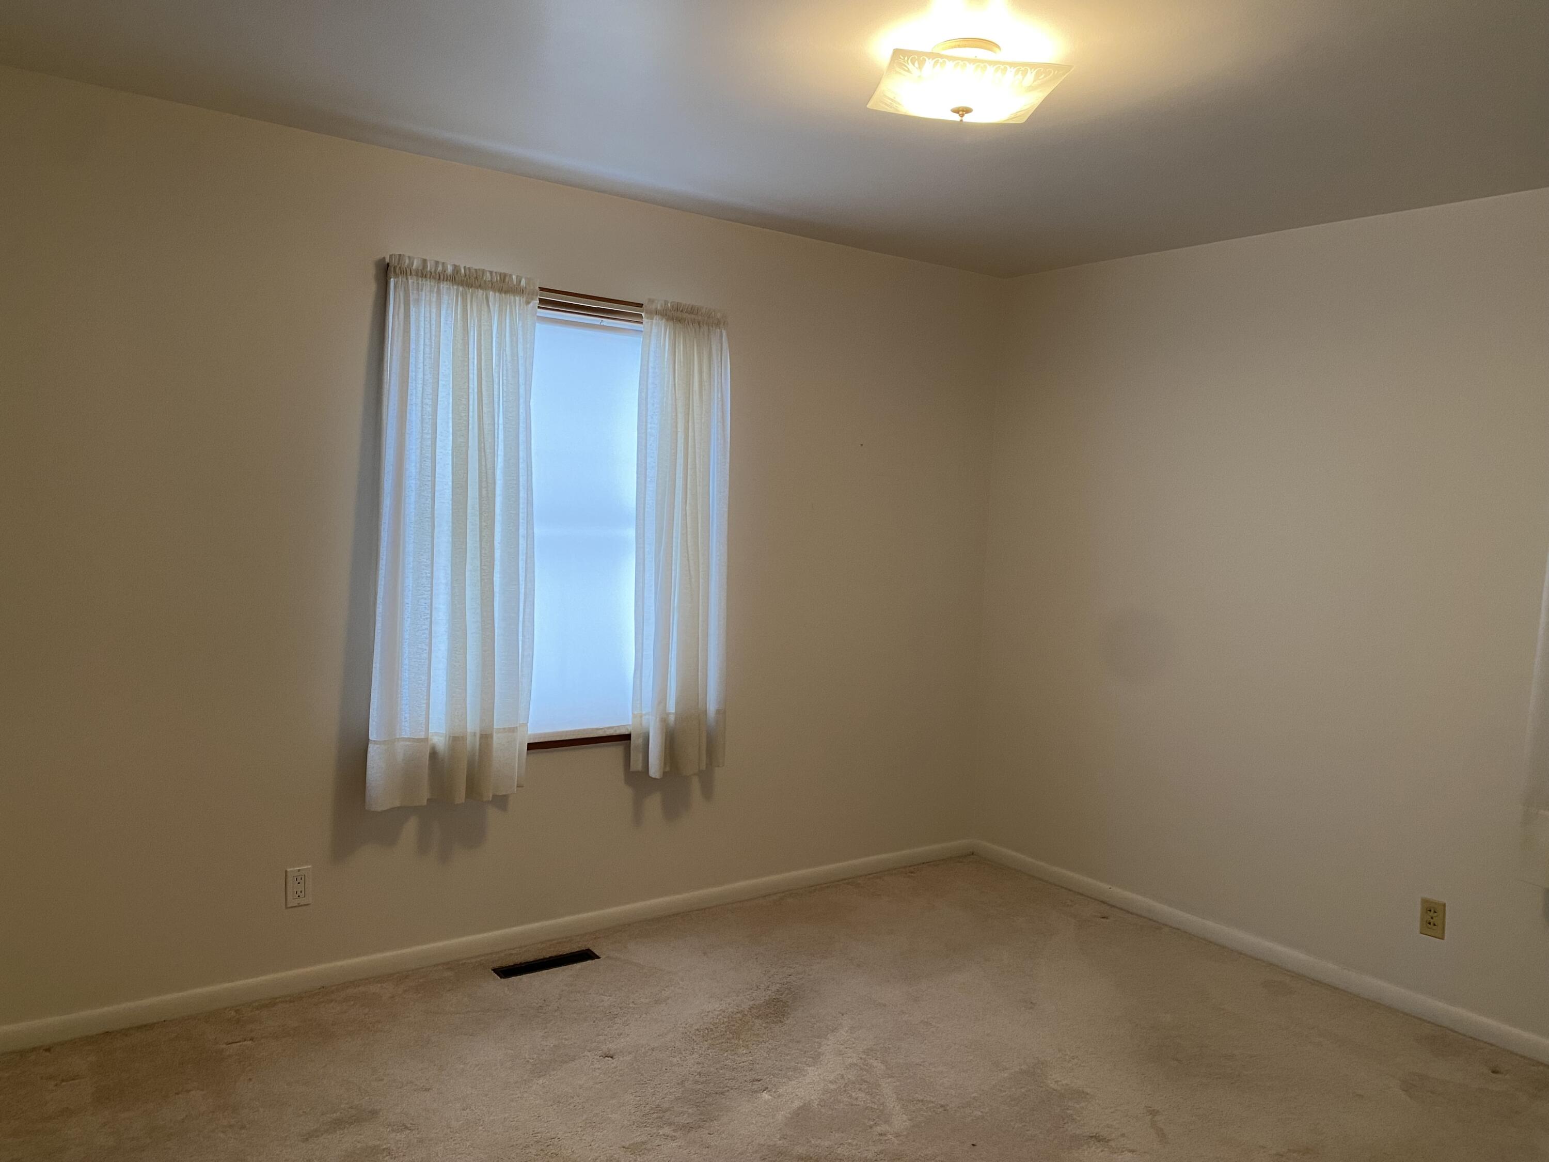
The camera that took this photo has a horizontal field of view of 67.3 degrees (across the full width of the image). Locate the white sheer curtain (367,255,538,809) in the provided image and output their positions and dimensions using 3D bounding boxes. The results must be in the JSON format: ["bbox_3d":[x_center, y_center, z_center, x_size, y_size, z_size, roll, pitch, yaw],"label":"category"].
[{"bbox_3d":[-0.959,-0.132,3.489,0.520,1.600,0.100,-1,5,-36],"label":"white sheer curtain"}]

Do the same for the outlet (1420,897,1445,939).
[{"bbox_3d":[1.990,1.020,3.515,0.012,0.115,0.071,-1,5,-36],"label":"outlet"}]

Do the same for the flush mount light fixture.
[{"bbox_3d":[0.400,-1.044,2.445,0.358,0.152,0.358,2,4,-6],"label":"flush mount light fixture"}]

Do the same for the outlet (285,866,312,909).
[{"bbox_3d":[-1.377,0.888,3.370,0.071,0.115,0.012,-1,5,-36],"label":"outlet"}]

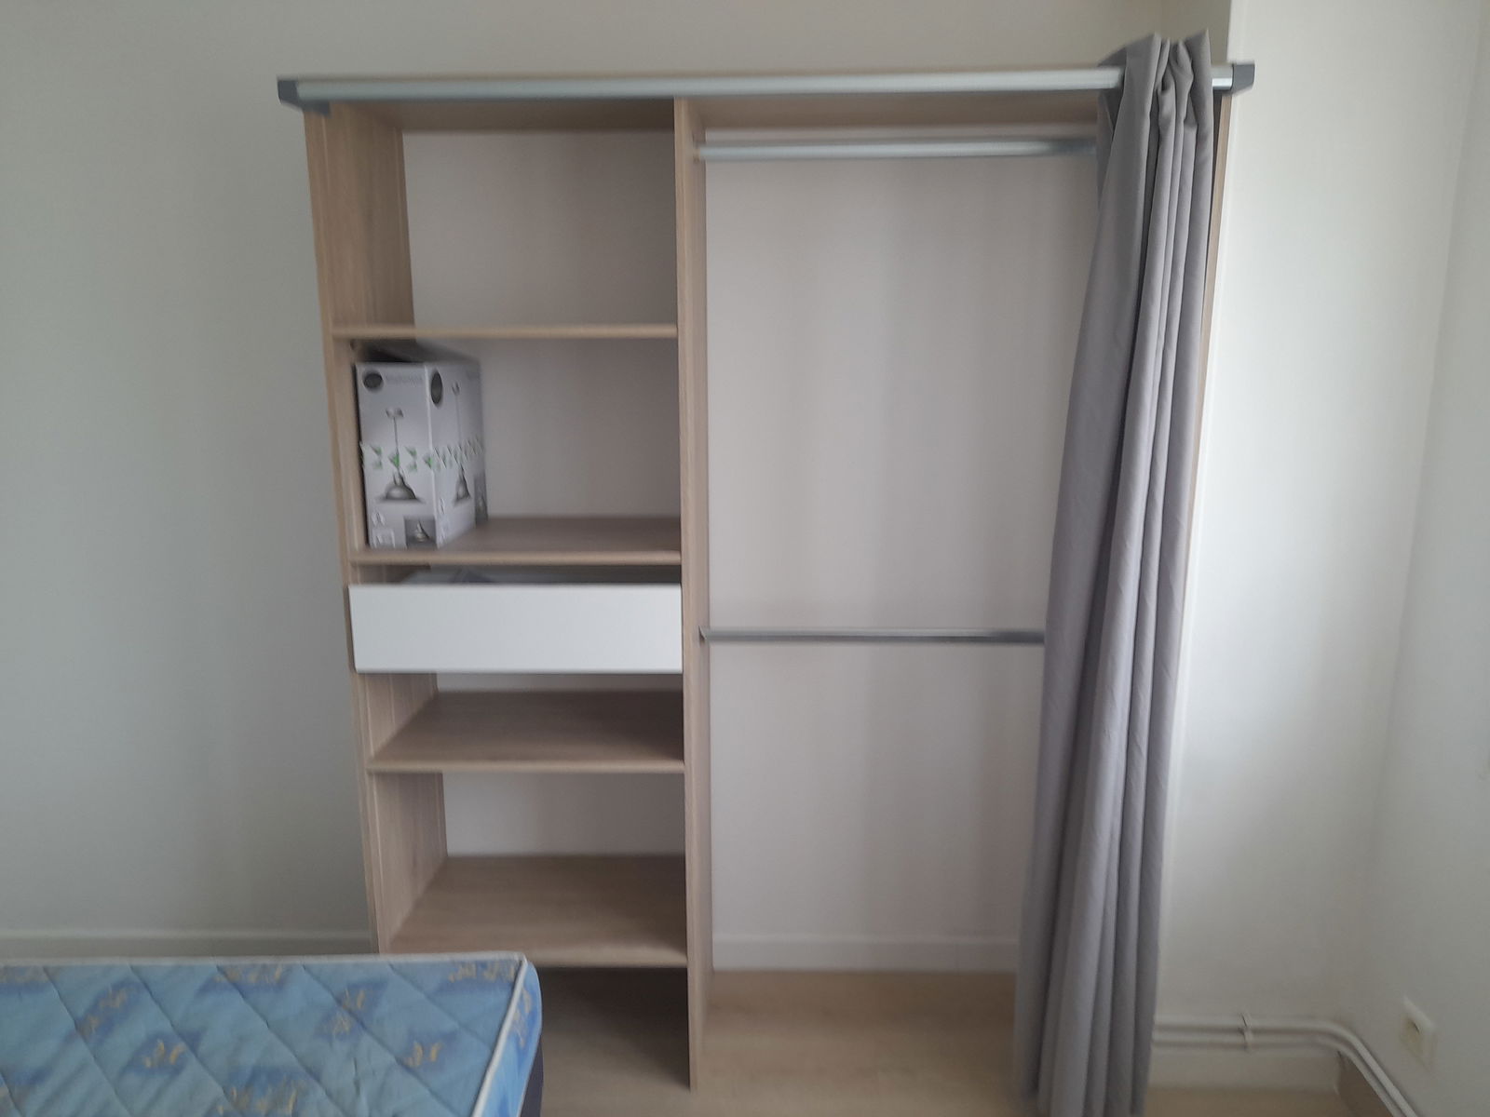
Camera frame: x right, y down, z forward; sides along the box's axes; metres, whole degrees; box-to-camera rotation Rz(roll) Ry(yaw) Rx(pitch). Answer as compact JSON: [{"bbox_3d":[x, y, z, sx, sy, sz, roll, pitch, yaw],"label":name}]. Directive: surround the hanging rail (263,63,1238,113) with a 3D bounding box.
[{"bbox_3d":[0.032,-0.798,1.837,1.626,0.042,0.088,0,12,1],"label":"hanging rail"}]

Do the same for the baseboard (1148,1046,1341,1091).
[{"bbox_3d":[1.068,1.090,2.302,0.407,0.095,0.018,0,12,1],"label":"baseboard"}]

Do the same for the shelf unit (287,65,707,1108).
[{"bbox_3d":[-0.430,0.104,2.317,0.689,2.025,0.449,0,12,1],"label":"shelf unit"}]

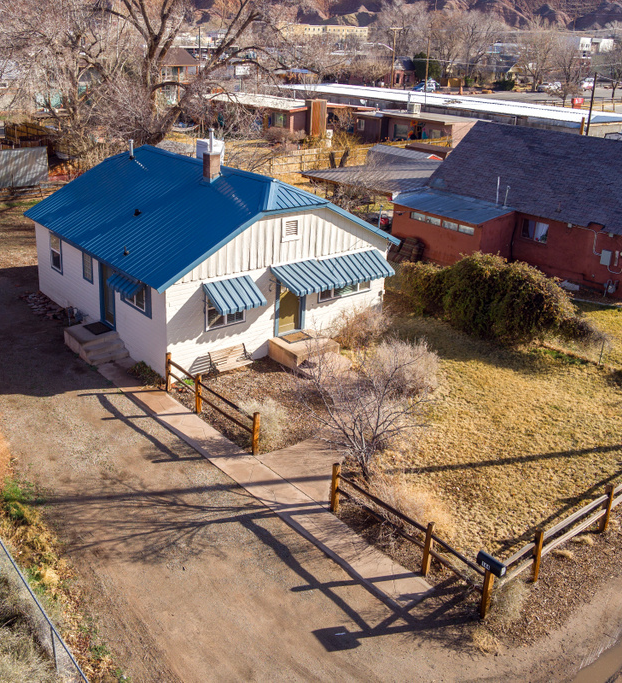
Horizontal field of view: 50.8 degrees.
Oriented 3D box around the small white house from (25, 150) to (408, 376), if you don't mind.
[{"bbox_3d":[-3.834,-3.963,24.182,9.720,5.250,10.450,-17,30,-38],"label":"small white house"}]

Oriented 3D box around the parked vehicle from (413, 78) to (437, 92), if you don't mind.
[{"bbox_3d":[21.374,-47.974,123.000,4.600,1.750,1.900,-5,25,-18],"label":"parked vehicle"}]

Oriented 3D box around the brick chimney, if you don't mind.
[{"bbox_3d":[-3.276,-6.143,21.731,0.460,1.650,0.460,-17,30,-38],"label":"brick chimney"}]

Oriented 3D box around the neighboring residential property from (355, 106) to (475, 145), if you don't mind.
[{"bbox_3d":[14.821,-26.495,81.730,11.500,2.800,15.500,-17,30,-38],"label":"neighboring residential property"}]

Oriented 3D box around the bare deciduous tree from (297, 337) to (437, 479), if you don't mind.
[{"bbox_3d":[1.376,1.818,14.621,3.100,2.800,3.000,3,23,0],"label":"bare deciduous tree"}]

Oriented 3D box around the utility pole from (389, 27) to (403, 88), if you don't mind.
[{"bbox_3d":[15.447,-52.305,120.919,2.400,10.478,0.350,3,23,0],"label":"utility pole"}]

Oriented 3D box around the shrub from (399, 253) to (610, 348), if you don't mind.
[{"bbox_3d":[6.604,-1.735,24.331,3.200,2.150,6.300,-17,30,-38],"label":"shrub"}]

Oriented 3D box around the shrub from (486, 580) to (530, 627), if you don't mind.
[{"bbox_3d":[3.478,4.516,11.472,0.720,0.600,0.680,3,23,0],"label":"shrub"}]

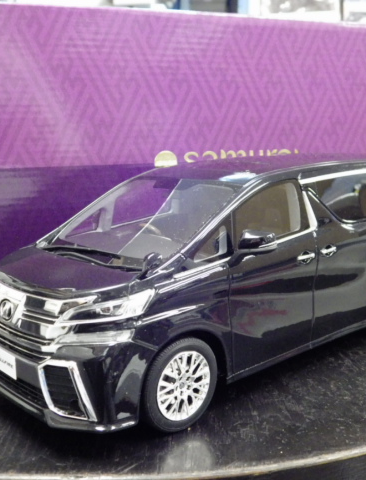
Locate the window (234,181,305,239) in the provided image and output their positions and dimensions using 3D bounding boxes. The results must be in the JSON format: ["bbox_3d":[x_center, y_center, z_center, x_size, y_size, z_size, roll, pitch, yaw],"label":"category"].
[{"bbox_3d":[0.037,-0.013,0.270,0.049,0.024,0.003,-9,0,-40],"label":"window"}]

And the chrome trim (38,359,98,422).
[{"bbox_3d":[-0.042,0.054,0.229,0.025,0.022,0.006,6,9,26],"label":"chrome trim"}]

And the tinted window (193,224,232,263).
[{"bbox_3d":[0.009,0.000,0.244,0.021,0.013,0.003,-8,0,-36],"label":"tinted window"}]

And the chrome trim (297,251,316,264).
[{"bbox_3d":[0.057,0.008,0.287,0.013,0.005,0.003,-14,15,-40],"label":"chrome trim"}]

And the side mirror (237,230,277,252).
[{"bbox_3d":[0.030,0.000,0.254,0.011,0.009,0.012,-10,15,-41],"label":"side mirror"}]

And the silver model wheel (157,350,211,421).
[{"bbox_3d":[-0.002,0.055,0.244,0.028,0.028,0.010,-10,13,-42],"label":"silver model wheel"}]

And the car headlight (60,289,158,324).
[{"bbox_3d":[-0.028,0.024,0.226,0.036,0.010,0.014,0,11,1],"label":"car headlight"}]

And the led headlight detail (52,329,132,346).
[{"bbox_3d":[-0.032,0.035,0.229,0.029,0.006,0.006,1,12,5],"label":"led headlight detail"}]

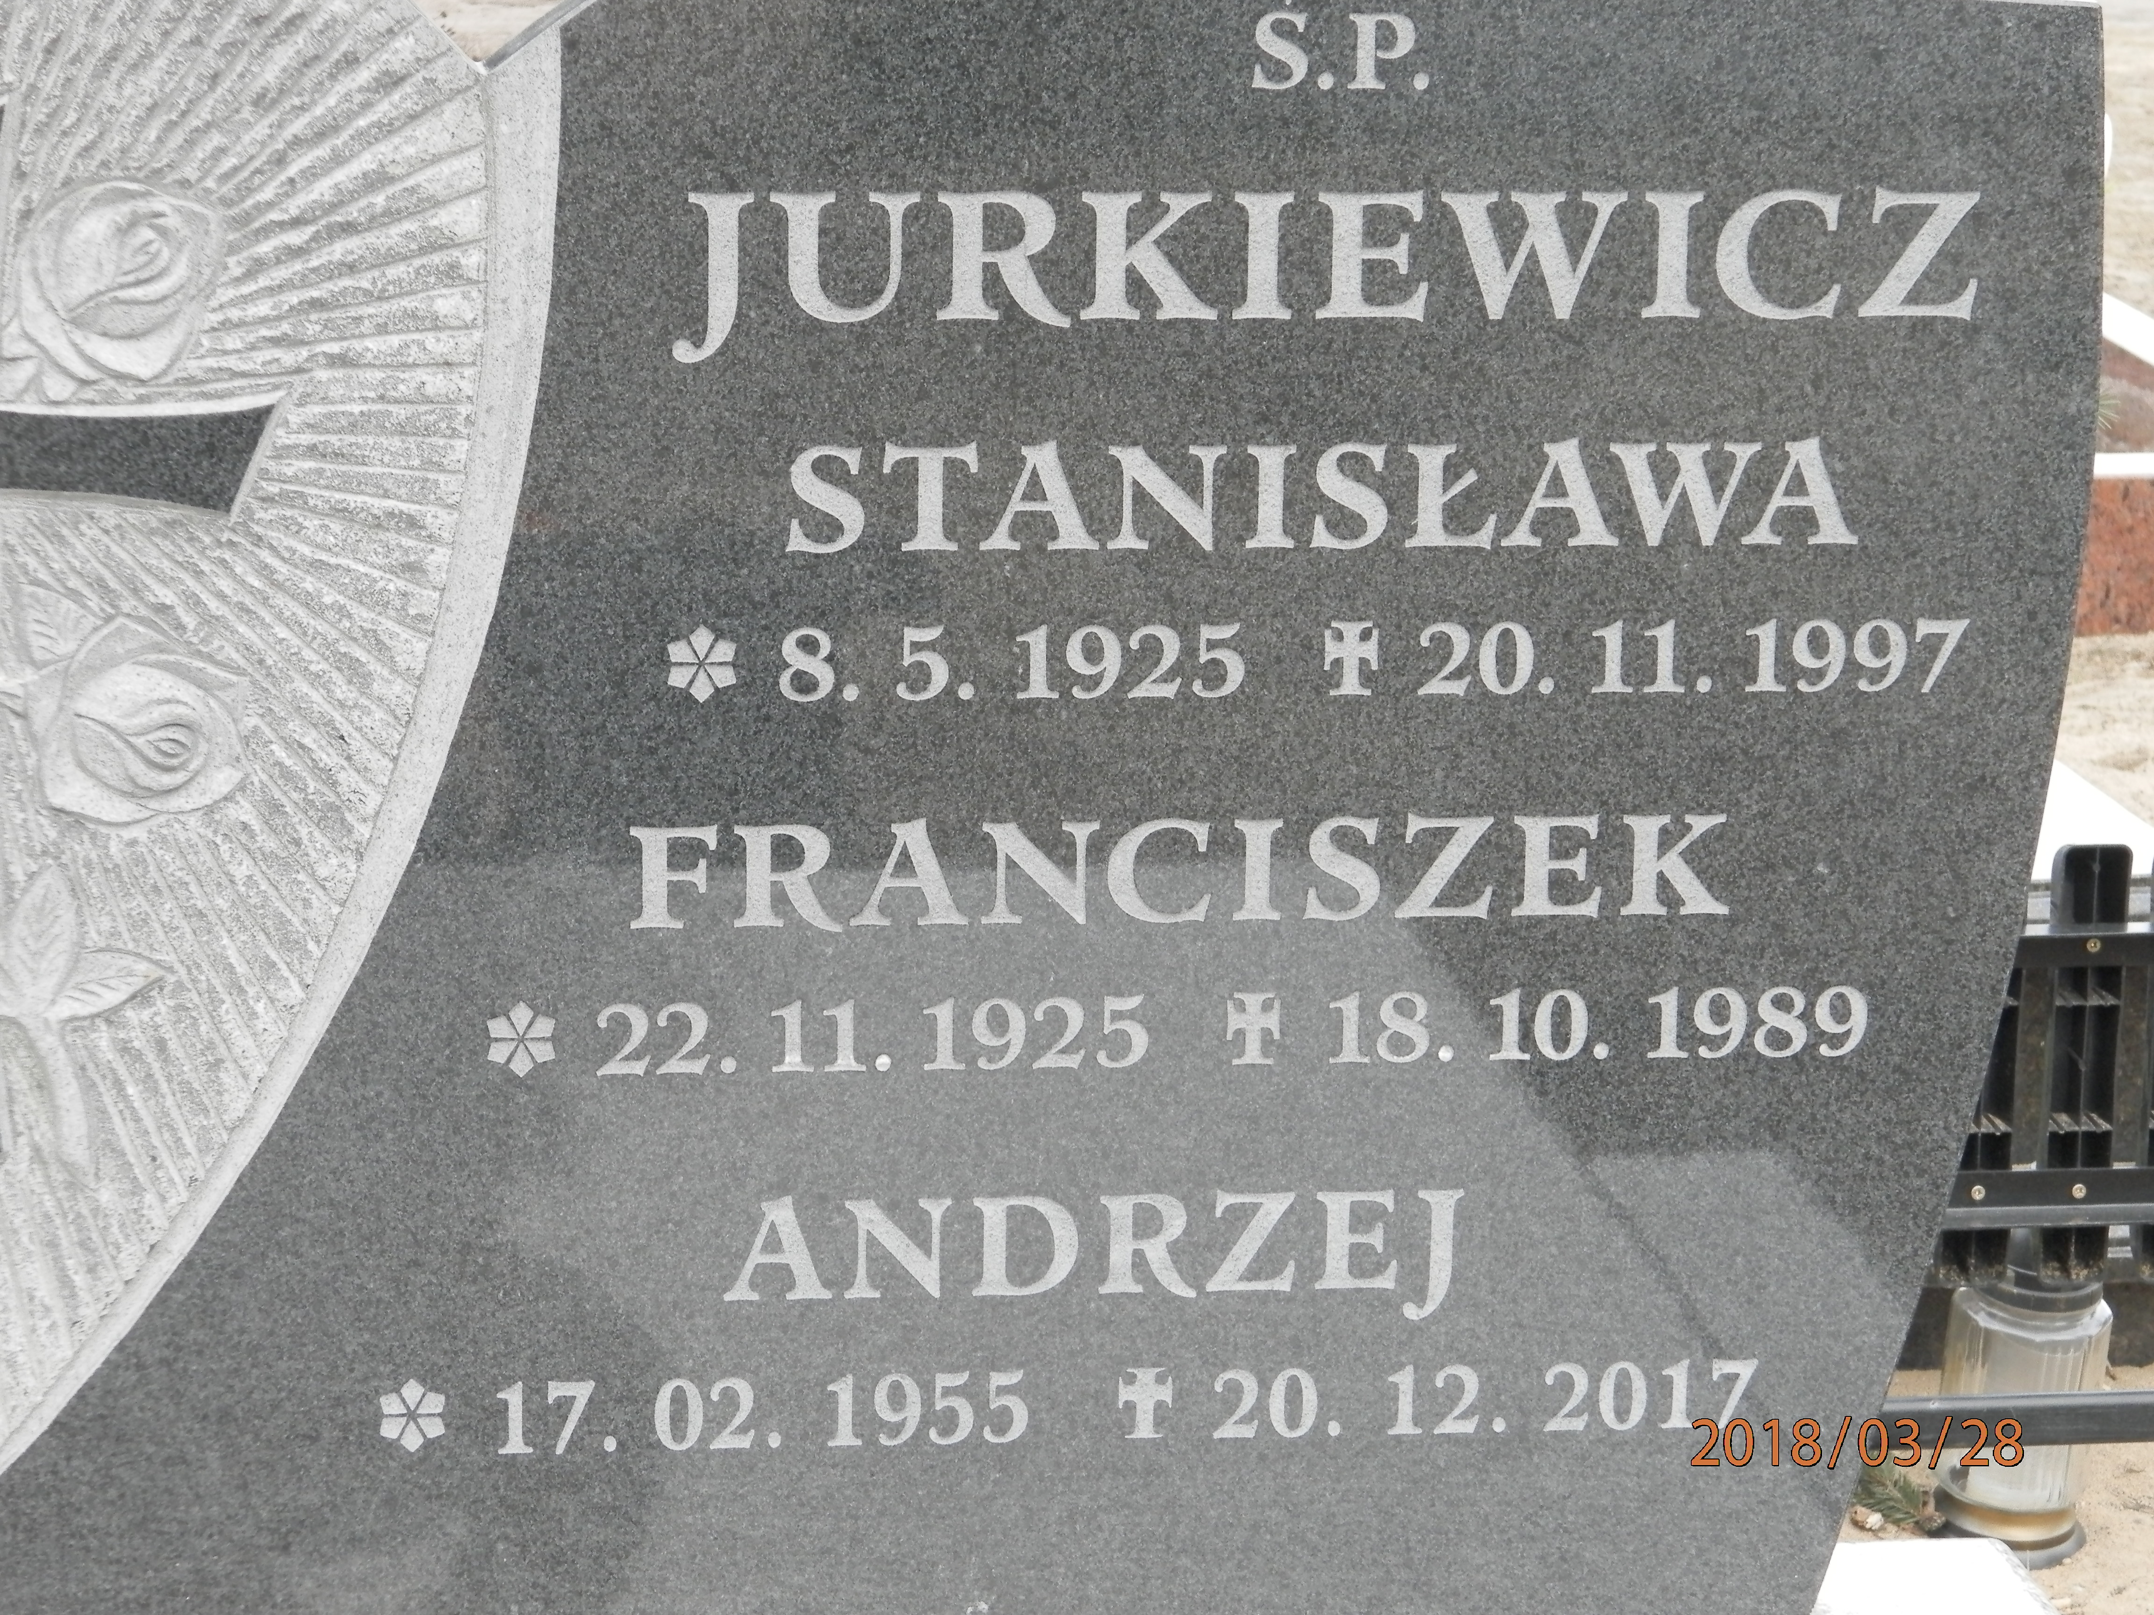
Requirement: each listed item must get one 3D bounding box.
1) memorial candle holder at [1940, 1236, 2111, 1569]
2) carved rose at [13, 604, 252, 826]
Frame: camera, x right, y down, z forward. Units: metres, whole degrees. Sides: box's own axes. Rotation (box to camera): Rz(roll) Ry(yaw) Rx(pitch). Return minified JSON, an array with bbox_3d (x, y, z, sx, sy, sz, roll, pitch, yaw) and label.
[{"bbox_3d":[0.569,0.336,3.939,0.098,0.218,0.098,4,17,0],"label":"memorial candle holder"},{"bbox_3d":[-0.360,-0.036,2.505,0.092,0.087,0.020,-1,12,-6],"label":"carved rose"}]

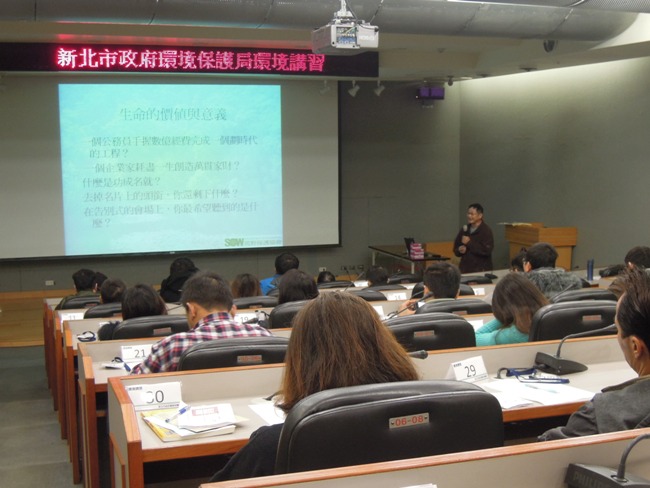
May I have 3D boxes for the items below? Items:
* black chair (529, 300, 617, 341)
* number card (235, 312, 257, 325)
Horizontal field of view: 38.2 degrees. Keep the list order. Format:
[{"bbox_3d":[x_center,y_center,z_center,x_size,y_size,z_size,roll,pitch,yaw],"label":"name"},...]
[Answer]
[{"bbox_3d":[0.943,0.750,3.910,0.520,1.040,0.600,-3,7,-18],"label":"black chair"},{"bbox_3d":[-0.493,0.486,5.834,0.160,0.080,0.070,-3,7,-18],"label":"number card"}]

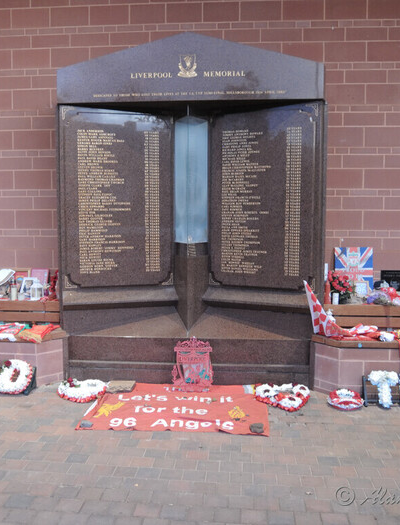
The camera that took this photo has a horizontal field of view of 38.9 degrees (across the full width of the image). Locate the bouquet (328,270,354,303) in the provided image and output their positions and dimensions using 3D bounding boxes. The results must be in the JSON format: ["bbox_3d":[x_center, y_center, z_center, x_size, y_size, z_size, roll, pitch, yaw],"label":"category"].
[{"bbox_3d":[1.427,0.248,5.731,0.250,0.317,0.230,1,6,5],"label":"bouquet"}]

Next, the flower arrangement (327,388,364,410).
[{"bbox_3d":[1.278,1.204,4.964,0.305,0.090,0.305,1,5,5],"label":"flower arrangement"}]

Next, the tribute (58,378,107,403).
[{"bbox_3d":[-1.086,1.164,5.193,0.440,0.085,0.440,1,6,5],"label":"tribute"}]

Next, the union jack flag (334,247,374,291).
[{"bbox_3d":[1.680,0.113,6.166,0.415,0.540,0.030,1,-2,5],"label":"union jack flag"}]

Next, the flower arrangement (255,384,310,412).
[{"bbox_3d":[0.733,1.197,5.033,0.490,0.090,0.480,1,5,5],"label":"flower arrangement"}]

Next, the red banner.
[{"bbox_3d":[-0.166,1.226,4.886,1.484,0.025,1.203,1,6,5],"label":"red banner"}]

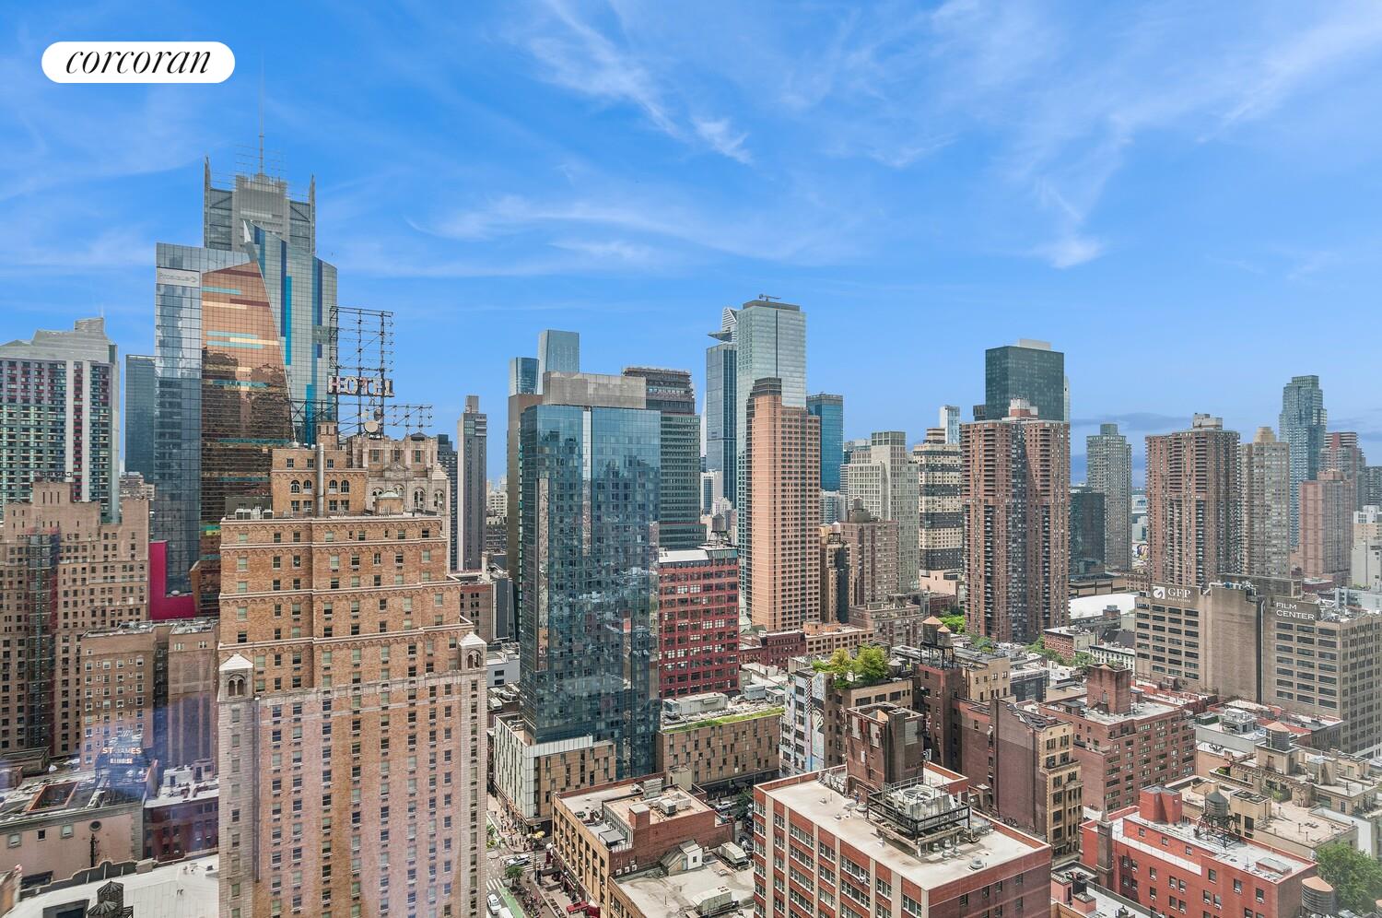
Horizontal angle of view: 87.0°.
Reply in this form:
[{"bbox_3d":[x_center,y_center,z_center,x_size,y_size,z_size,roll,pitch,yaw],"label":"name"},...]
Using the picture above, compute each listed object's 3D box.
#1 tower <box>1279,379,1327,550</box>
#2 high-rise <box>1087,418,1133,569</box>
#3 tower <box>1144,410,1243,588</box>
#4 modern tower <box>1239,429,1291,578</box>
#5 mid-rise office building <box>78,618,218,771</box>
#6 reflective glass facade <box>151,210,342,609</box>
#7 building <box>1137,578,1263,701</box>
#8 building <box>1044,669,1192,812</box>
[{"bbox_3d":[668.200,13.960,797.850,43.000,202.700,28.000,1,-1,-30],"label":"tower"},{"bbox_3d":[357.090,36.340,623.700,25.800,138.000,25.800,0,-1,-29],"label":"high-rise"},{"bbox_3d":[345.010,36.720,500.850,39.100,131.800,39.100,0,-1,-29],"label":"tower"},{"bbox_3d":[437.400,42.810,565.820,41.000,130.800,26.000,1,-1,-30],"label":"modern tower"},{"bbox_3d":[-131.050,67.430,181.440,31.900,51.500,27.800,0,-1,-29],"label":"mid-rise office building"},{"bbox_3d":[-144.810,12.040,240.970,47.100,165.000,42.000,1,-2,-29],"label":"reflective glass facade"},{"bbox_3d":[175.090,69.350,247.590,28.800,51.500,39.100,0,-1,-29],"label":"building"},{"bbox_3d":[108.500,74.360,187.290,35.000,41.200,18.500,1,-1,-30],"label":"building"}]

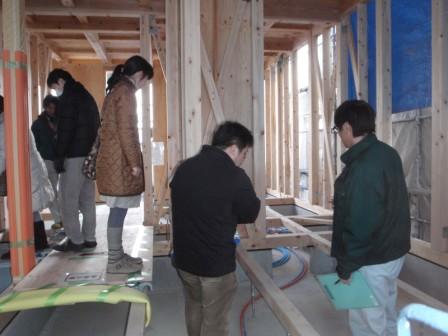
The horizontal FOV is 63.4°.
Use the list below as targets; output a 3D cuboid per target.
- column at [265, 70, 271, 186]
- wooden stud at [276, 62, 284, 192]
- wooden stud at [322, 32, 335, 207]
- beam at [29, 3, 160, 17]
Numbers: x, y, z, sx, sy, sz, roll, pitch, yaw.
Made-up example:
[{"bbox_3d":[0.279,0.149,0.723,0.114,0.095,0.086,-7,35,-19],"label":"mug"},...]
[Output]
[{"bbox_3d":[1.039,-0.913,8.658,0.105,2.800,0.065,-2,3,-10],"label":"column"},{"bbox_3d":[1.153,-0.822,7.436,0.111,2.707,0.091,-1,3,-10],"label":"wooden stud"},{"bbox_3d":[1.588,-0.727,5.567,0.105,2.730,0.065,-2,3,-10],"label":"wooden stud"},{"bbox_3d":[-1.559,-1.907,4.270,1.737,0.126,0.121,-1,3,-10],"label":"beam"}]

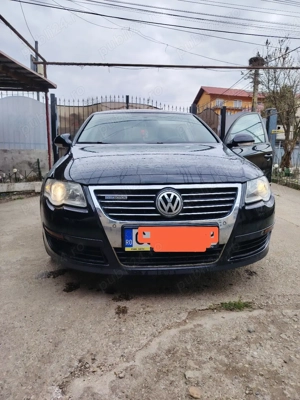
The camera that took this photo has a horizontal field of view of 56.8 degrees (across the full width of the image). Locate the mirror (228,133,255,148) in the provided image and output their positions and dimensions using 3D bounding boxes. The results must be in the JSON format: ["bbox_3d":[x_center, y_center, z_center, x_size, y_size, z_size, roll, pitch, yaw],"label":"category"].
[{"bbox_3d":[0.990,-0.639,2.994,0.140,0.170,0.220,-8,11,-42],"label":"mirror"}]

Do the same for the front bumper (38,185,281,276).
[{"bbox_3d":[0.098,0.133,1.738,1.740,0.520,0.520,-1,8,-5],"label":"front bumper"}]

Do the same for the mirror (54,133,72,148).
[{"bbox_3d":[-0.919,-0.631,2.939,0.210,0.170,0.140,-1,8,-5],"label":"mirror"}]

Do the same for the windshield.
[{"bbox_3d":[-0.012,-0.773,2.939,1.440,0.420,0.890,-1,8,-5],"label":"windshield"}]

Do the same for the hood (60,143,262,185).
[{"bbox_3d":[0.067,-0.303,2.056,1.480,0.290,1.120,-1,8,-5],"label":"hood"}]

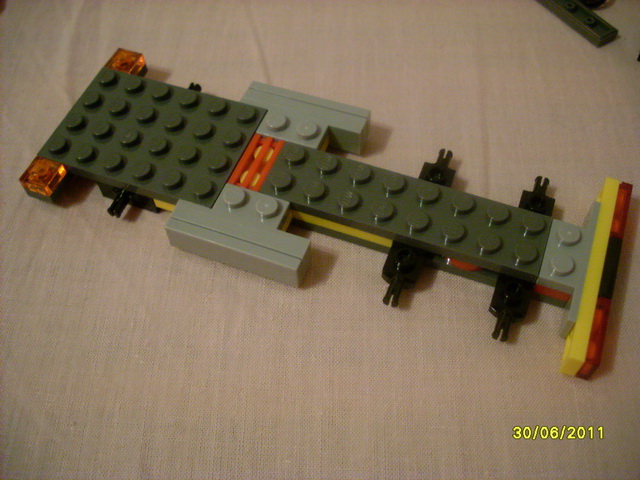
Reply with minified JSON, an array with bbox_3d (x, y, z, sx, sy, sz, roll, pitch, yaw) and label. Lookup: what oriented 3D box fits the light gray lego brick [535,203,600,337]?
[{"bbox_3d":[0.053,0.005,0.152,0.009,0.010,0.032,17,60,14],"label":"light gray lego brick"}]

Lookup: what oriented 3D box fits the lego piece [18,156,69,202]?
[{"bbox_3d":[-0.067,-0.015,0.169,0.008,0.003,0.008,17,60,14],"label":"lego piece"}]

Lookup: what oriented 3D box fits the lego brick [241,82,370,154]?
[{"bbox_3d":[-0.005,-0.028,0.176,0.032,0.010,0.016,17,60,14],"label":"lego brick"}]

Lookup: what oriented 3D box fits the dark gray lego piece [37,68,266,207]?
[{"bbox_3d":[-0.041,-0.026,0.174,0.048,0.005,0.032,17,60,14],"label":"dark gray lego piece"}]

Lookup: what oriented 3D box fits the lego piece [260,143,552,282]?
[{"bbox_3d":[0.019,-0.008,0.159,0.064,0.005,0.016,17,60,14],"label":"lego piece"}]

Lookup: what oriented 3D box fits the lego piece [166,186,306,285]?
[{"bbox_3d":[-0.017,-0.003,0.160,0.032,0.010,0.016,17,60,14],"label":"lego piece"}]

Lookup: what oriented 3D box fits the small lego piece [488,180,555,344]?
[{"bbox_3d":[0.045,0.002,0.155,0.008,0.006,0.045,17,60,14],"label":"small lego piece"}]

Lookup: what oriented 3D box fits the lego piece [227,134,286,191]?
[{"bbox_3d":[-0.015,-0.018,0.168,0.008,0.003,0.016,17,60,14],"label":"lego piece"}]

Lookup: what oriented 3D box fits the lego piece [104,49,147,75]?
[{"bbox_3d":[-0.052,-0.047,0.189,0.008,0.003,0.008,17,60,14],"label":"lego piece"}]

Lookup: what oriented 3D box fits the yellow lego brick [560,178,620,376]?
[{"bbox_3d":[0.058,0.007,0.151,0.003,0.008,0.048,17,60,14],"label":"yellow lego brick"}]

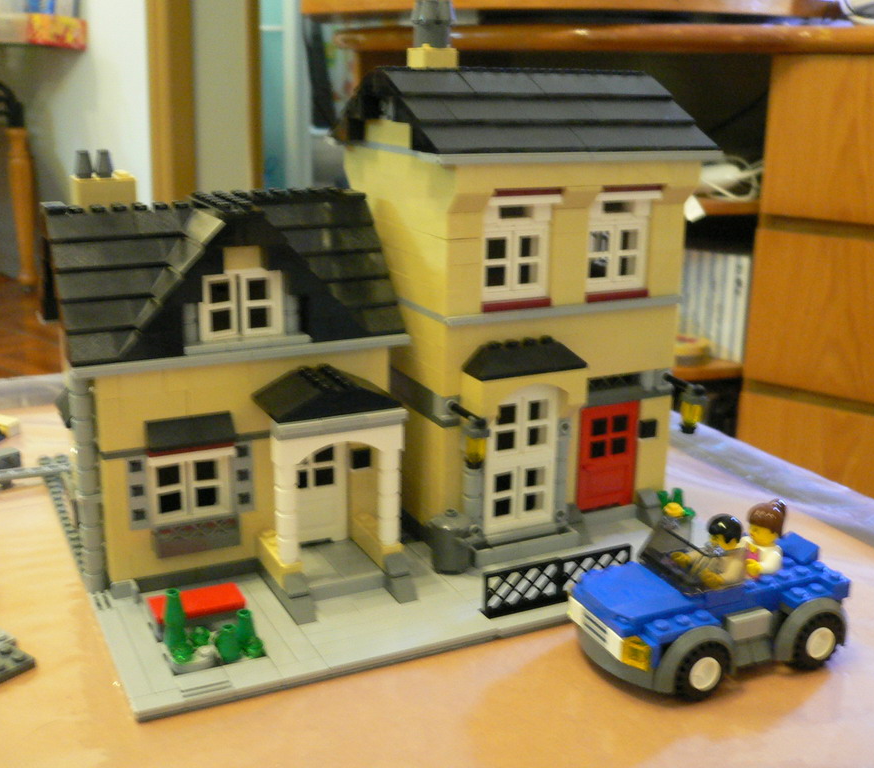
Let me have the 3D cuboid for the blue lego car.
[{"bbox_3d":[0.088,0.068,0.346,0.090,0.049,0.050,-7,17,-27],"label":"blue lego car"}]

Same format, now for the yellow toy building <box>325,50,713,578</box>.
[{"bbox_3d":[0.032,-0.040,0.442,0.128,0.203,0.108,-7,17,-27],"label":"yellow toy building"}]

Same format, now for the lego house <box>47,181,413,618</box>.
[{"bbox_3d":[-0.076,-0.001,0.399,0.130,0.146,0.138,-7,17,-27],"label":"lego house"}]

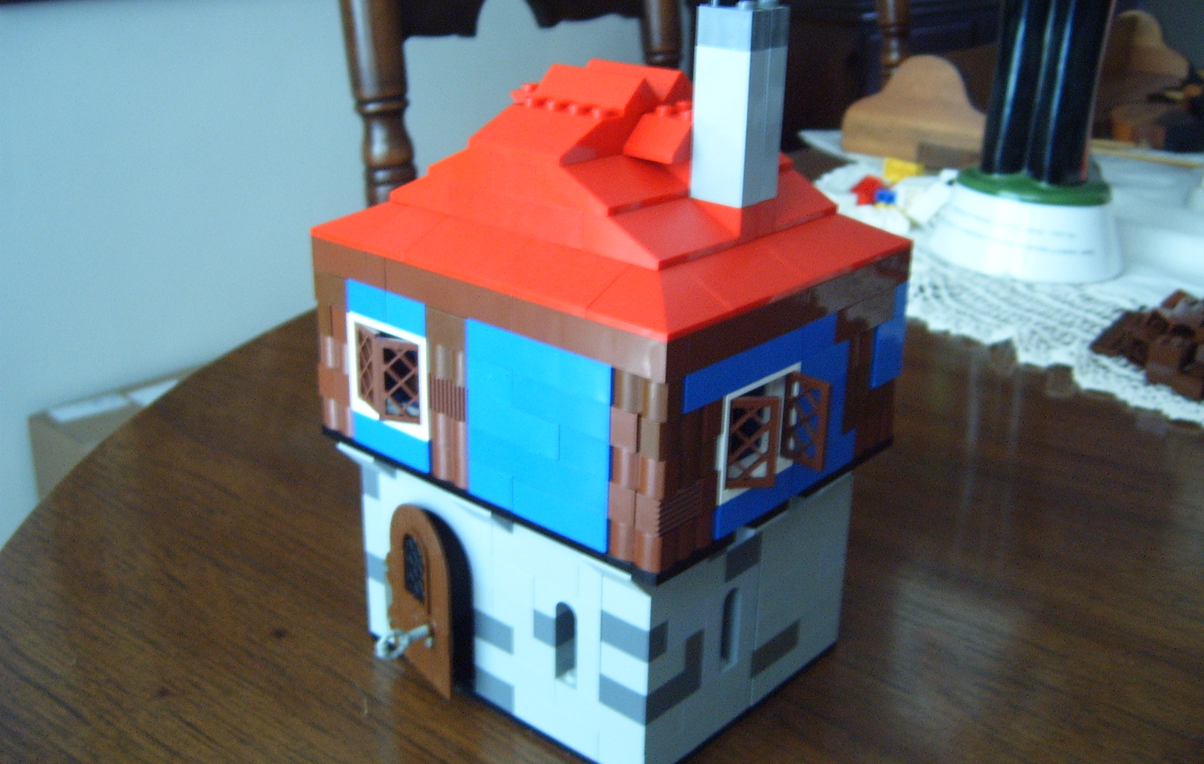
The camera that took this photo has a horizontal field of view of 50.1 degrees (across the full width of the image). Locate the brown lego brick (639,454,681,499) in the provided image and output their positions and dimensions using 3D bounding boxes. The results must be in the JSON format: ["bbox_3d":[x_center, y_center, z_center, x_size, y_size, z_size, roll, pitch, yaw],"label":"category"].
[{"bbox_3d":[0.013,0.021,0.300,0.008,0.010,0.008,19,27,37],"label":"brown lego brick"}]

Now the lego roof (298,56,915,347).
[{"bbox_3d":[0.004,-0.061,0.352,0.128,0.048,0.112,18,27,38],"label":"lego roof"}]

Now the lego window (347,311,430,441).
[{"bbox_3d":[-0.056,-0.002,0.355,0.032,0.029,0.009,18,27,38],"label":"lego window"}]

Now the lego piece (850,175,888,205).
[{"bbox_3d":[0.204,-0.146,0.985,0.026,0.018,0.020,5,21,11],"label":"lego piece"}]

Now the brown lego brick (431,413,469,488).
[{"bbox_3d":[-0.038,0.017,0.346,0.016,0.019,0.008,19,27,37],"label":"brown lego brick"}]

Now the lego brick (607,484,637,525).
[{"bbox_3d":[0.007,0.028,0.310,0.008,0.010,0.008,19,27,37],"label":"lego brick"}]

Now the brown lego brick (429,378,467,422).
[{"bbox_3d":[-0.038,0.004,0.341,0.016,0.010,0.008,18,27,38],"label":"brown lego brick"}]

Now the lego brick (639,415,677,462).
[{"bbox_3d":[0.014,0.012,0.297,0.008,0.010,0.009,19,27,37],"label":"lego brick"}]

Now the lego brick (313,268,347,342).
[{"bbox_3d":[-0.074,-0.022,0.367,0.015,0.019,0.008,19,27,37],"label":"lego brick"}]

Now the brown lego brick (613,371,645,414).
[{"bbox_3d":[0.008,0.001,0.300,0.008,0.010,0.008,19,27,37],"label":"brown lego brick"}]

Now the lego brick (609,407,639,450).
[{"bbox_3d":[0.008,0.010,0.301,0.008,0.010,0.009,19,27,37],"label":"lego brick"}]

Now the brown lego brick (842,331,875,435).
[{"bbox_3d":[0.069,-0.001,0.359,0.008,0.029,0.016,19,27,37],"label":"brown lego brick"}]

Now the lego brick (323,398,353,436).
[{"bbox_3d":[-0.074,0.009,0.377,0.016,0.010,0.008,19,27,37],"label":"lego brick"}]

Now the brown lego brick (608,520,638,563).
[{"bbox_3d":[0.007,0.037,0.312,0.008,0.010,0.008,19,27,37],"label":"brown lego brick"}]

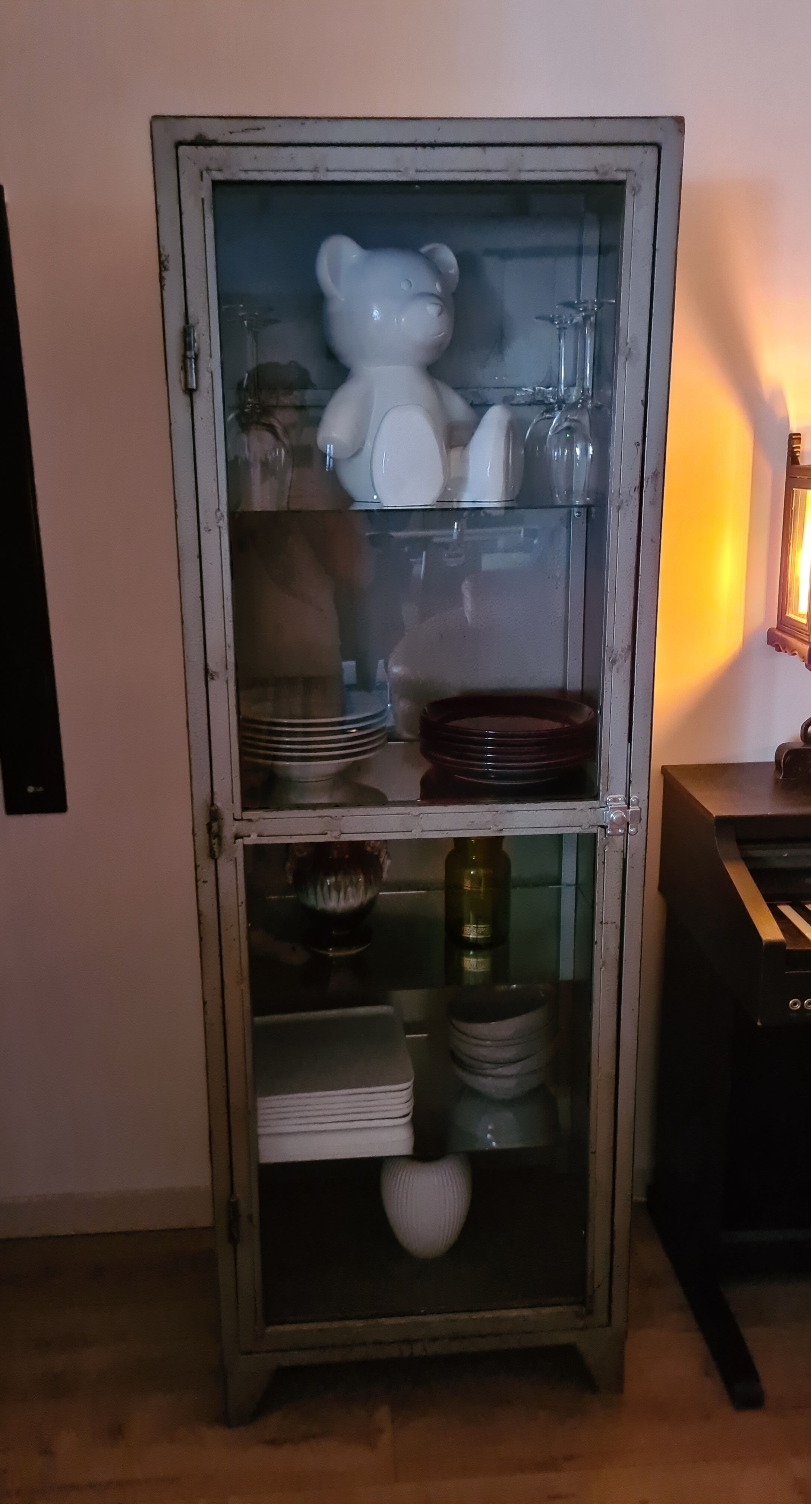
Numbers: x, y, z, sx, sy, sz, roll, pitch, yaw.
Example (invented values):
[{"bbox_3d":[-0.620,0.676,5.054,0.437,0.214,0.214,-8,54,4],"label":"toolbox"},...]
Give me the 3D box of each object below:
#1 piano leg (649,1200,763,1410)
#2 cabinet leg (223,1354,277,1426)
[{"bbox_3d":[0.503,0.895,1.930,0.045,0.054,0.500,-1,14,-2],"label":"piano leg"},{"bbox_3d":[-0.227,0.932,1.695,0.077,0.115,0.070,-2,14,-4],"label":"cabinet leg"}]

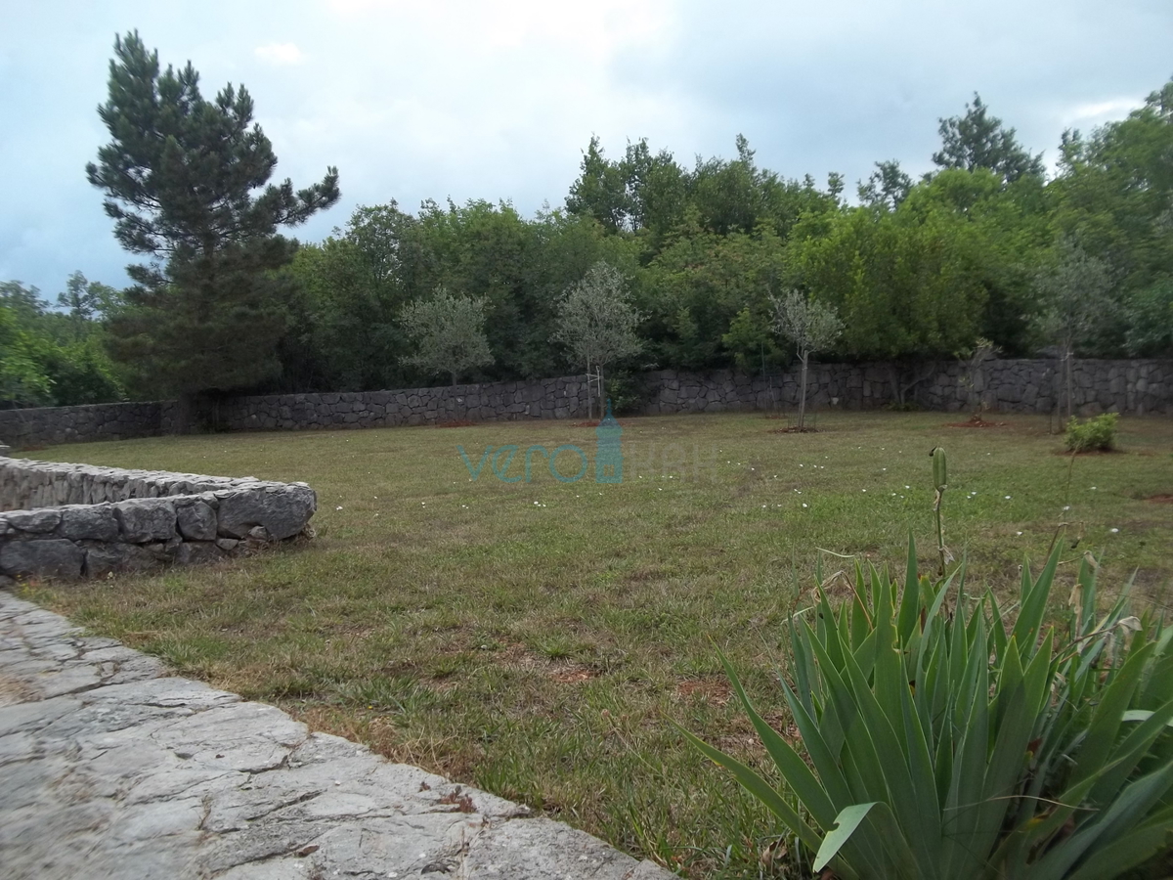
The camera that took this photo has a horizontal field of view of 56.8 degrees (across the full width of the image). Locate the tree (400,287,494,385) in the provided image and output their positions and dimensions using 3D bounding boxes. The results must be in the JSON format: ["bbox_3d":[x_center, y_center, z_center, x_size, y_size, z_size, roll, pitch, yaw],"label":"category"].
[{"bbox_3d":[-3.105,-1.882,24.000,2.035,2.964,1.974,-1,3,0],"label":"tree"}]

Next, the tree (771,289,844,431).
[{"bbox_3d":[3.578,-1.309,17.600,1.151,2.253,1.116,-1,3,0],"label":"tree"}]

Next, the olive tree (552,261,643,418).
[{"bbox_3d":[0.202,-1.774,19.490,1.652,2.873,1.569,-3,4,1],"label":"olive tree"}]

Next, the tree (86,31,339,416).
[{"bbox_3d":[-9.482,-5.280,27.500,6.268,10.139,5.767,-1,3,0],"label":"tree"}]

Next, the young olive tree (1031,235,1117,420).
[{"bbox_3d":[7.010,-1.512,15.600,1.158,2.700,1.123,-1,3,0],"label":"young olive tree"}]

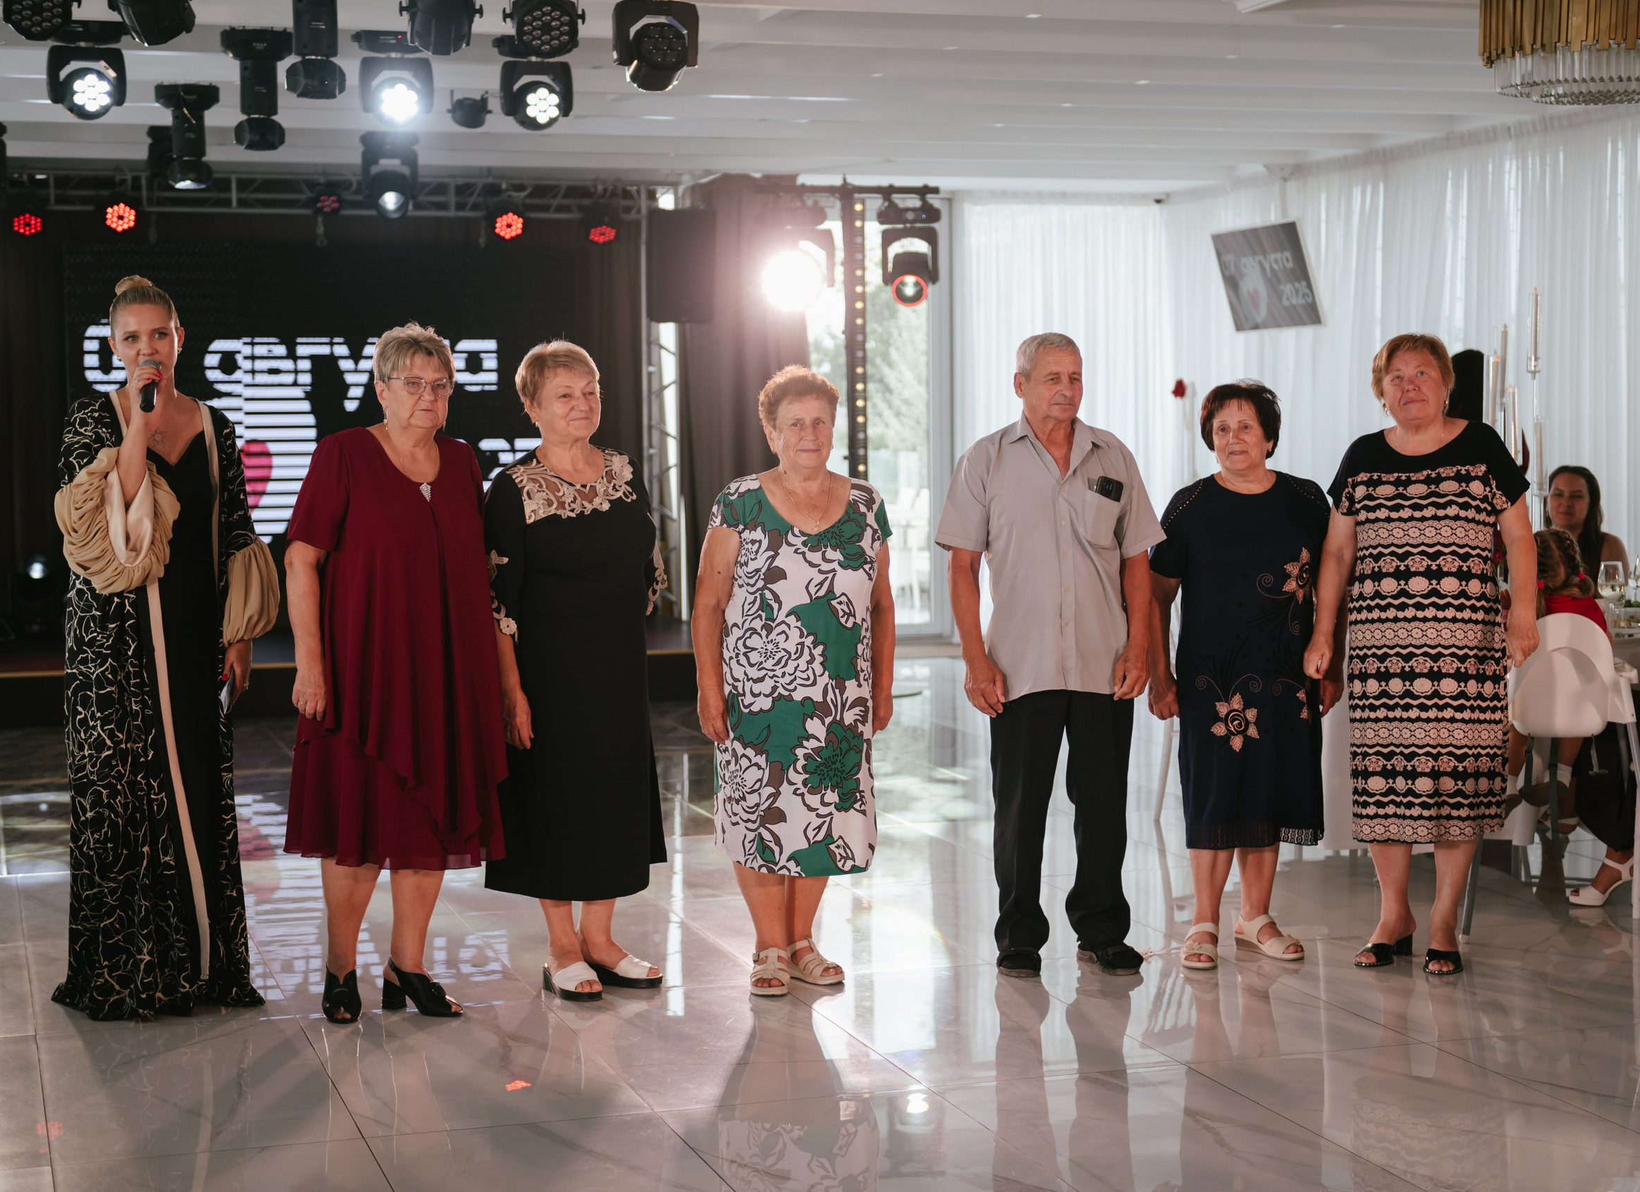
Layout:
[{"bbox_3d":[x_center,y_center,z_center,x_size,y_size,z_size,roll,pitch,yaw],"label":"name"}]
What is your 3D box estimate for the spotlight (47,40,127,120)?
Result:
[{"bbox_3d":[-2.588,-1.824,9.662,0.270,0.280,0.220,-2,4,-17],"label":"spotlight"}]

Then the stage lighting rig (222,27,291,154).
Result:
[{"bbox_3d":[-2.045,-1.838,9.941,0.250,0.435,0.260,-1,4,-12],"label":"stage lighting rig"}]

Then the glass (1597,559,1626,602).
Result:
[{"bbox_3d":[2.445,-0.003,8.447,0.085,0.210,0.085,-1,4,0],"label":"glass"}]

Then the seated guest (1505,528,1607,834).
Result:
[{"bbox_3d":[2.091,0.237,7.763,0.310,0.869,0.470,0,4,14],"label":"seated guest"}]

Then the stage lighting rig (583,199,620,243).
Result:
[{"bbox_3d":[-1.269,-2.173,15.850,0.210,0.250,0.180,-1,4,-6],"label":"stage lighting rig"}]

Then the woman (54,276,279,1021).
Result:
[{"bbox_3d":[-1.599,0.122,6.671,0.530,1.788,0.430,-3,4,-26],"label":"woman"}]

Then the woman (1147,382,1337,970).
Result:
[{"bbox_3d":[1.111,0.196,7.268,0.500,1.528,0.330,0,4,1],"label":"woman"}]

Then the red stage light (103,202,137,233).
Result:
[{"bbox_3d":[-3.885,-2.107,15.200,0.200,0.200,0.150,-2,4,-14],"label":"red stage light"}]

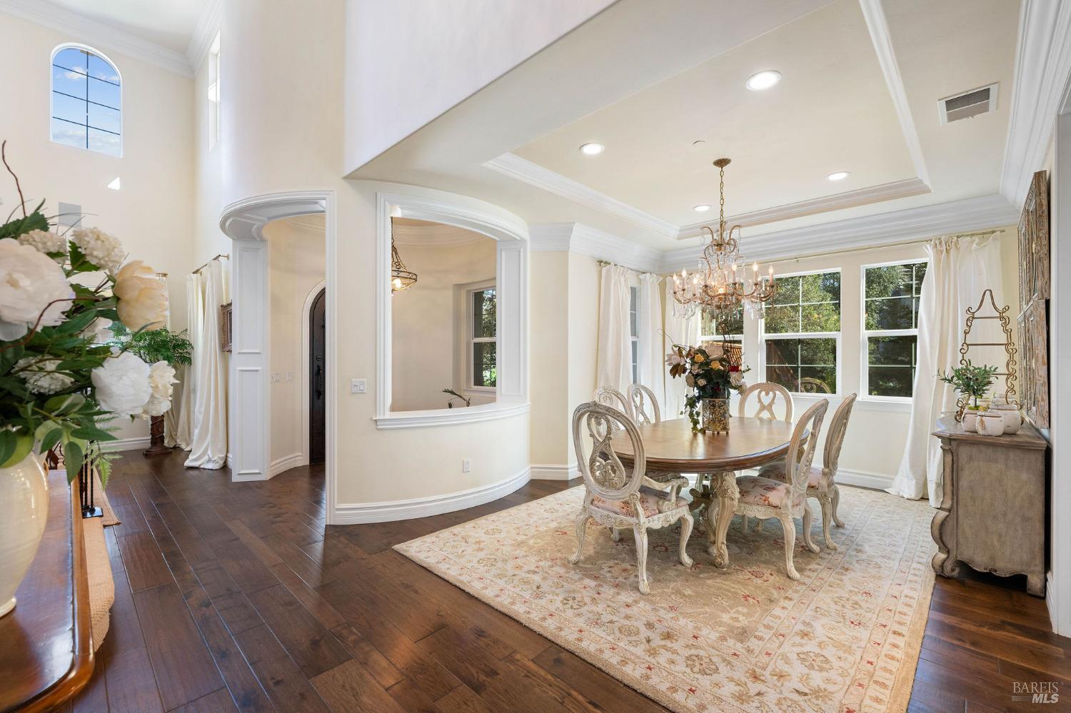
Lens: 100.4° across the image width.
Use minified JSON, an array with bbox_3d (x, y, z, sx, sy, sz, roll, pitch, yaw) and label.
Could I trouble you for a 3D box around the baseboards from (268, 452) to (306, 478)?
[{"bbox_3d":[-3.040,1.315,5.405,0.065,0.170,0.600,0,0,7],"label":"baseboards"}]

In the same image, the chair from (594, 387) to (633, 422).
[{"bbox_3d":[0.903,0.844,4.001,0.680,1.122,0.570,0,0,45],"label":"chair"}]

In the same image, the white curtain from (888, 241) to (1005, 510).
[{"bbox_3d":[3.938,0.127,4.299,0.782,2.553,0.200,0,0,45],"label":"white curtain"}]

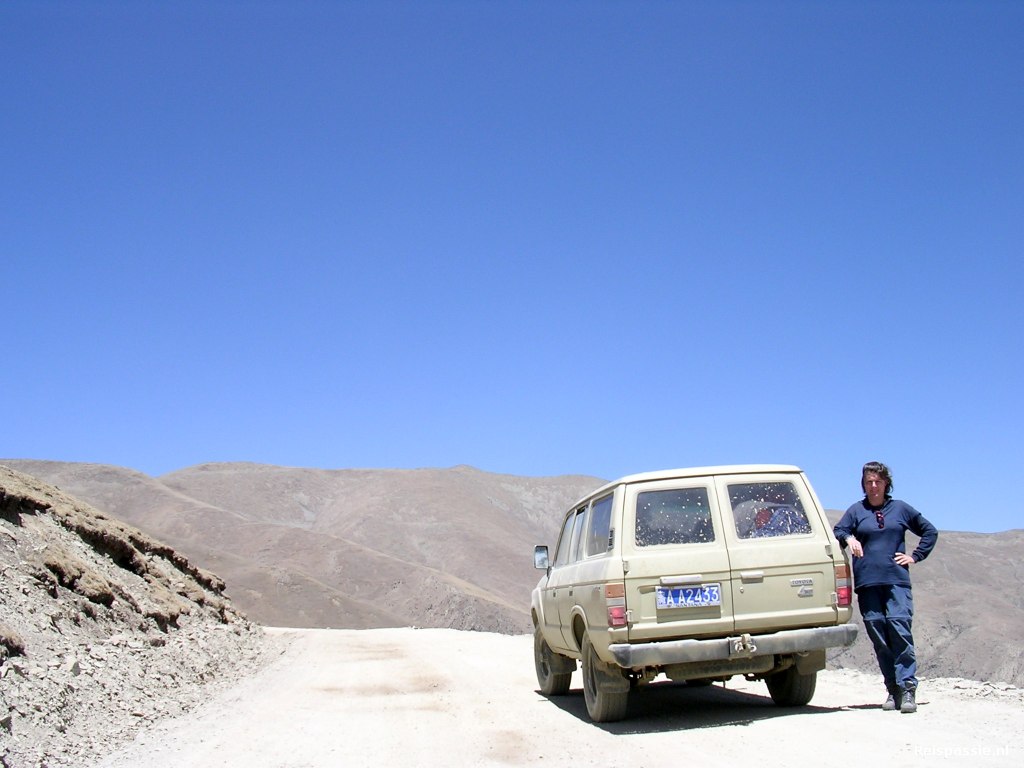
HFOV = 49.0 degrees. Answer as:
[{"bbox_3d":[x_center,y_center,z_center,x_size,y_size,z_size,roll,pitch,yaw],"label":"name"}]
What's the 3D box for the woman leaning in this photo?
[{"bbox_3d":[2.680,1.445,8.000,0.710,1.730,0.460,-6,-12,16],"label":"woman leaning"}]

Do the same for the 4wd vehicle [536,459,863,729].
[{"bbox_3d":[1.266,1.887,9.982,1.840,1.810,4.660,-3,-11,-7],"label":"4wd vehicle"}]

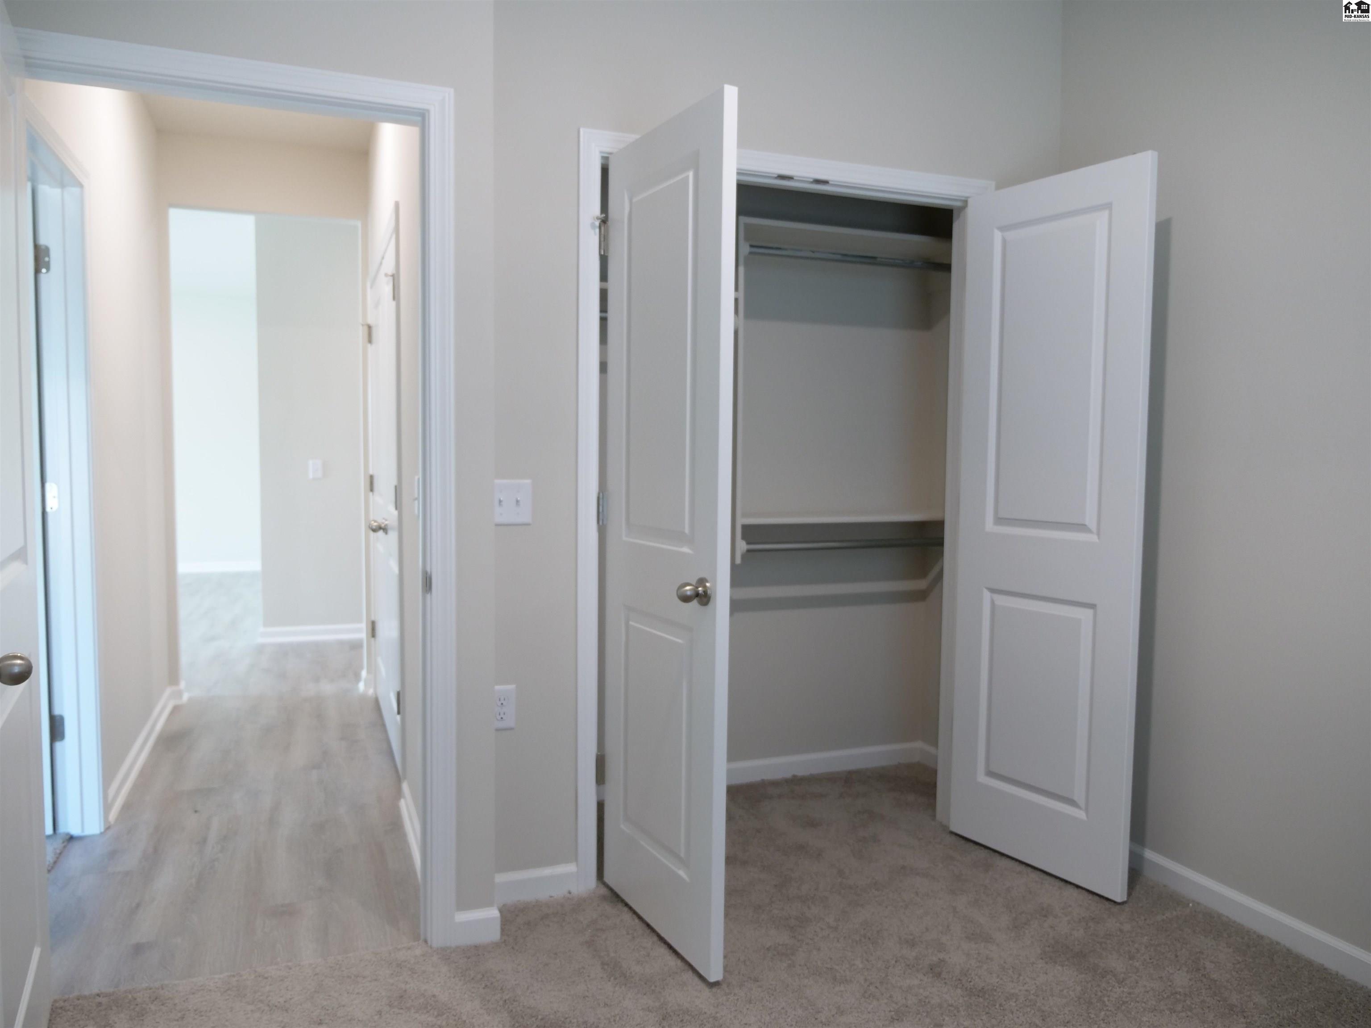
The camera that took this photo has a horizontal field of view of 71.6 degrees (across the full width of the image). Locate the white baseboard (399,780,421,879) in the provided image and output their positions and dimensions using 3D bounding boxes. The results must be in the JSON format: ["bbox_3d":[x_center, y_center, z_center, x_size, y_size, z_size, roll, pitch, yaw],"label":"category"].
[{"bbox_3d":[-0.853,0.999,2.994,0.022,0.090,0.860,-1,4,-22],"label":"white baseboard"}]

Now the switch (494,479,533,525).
[{"bbox_3d":[-0.465,-0.030,2.517,0.115,0.115,0.012,-1,4,-22],"label":"switch"}]

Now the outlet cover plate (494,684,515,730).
[{"bbox_3d":[-0.492,0.518,2.545,0.069,0.115,0.007,-1,4,-22],"label":"outlet cover plate"}]

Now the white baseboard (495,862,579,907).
[{"bbox_3d":[-0.418,1.022,2.604,0.248,0.083,0.015,-1,4,-22],"label":"white baseboard"}]

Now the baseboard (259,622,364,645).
[{"bbox_3d":[-2.410,0.782,6.242,0.730,0.088,0.020,-1,4,-22],"label":"baseboard"}]

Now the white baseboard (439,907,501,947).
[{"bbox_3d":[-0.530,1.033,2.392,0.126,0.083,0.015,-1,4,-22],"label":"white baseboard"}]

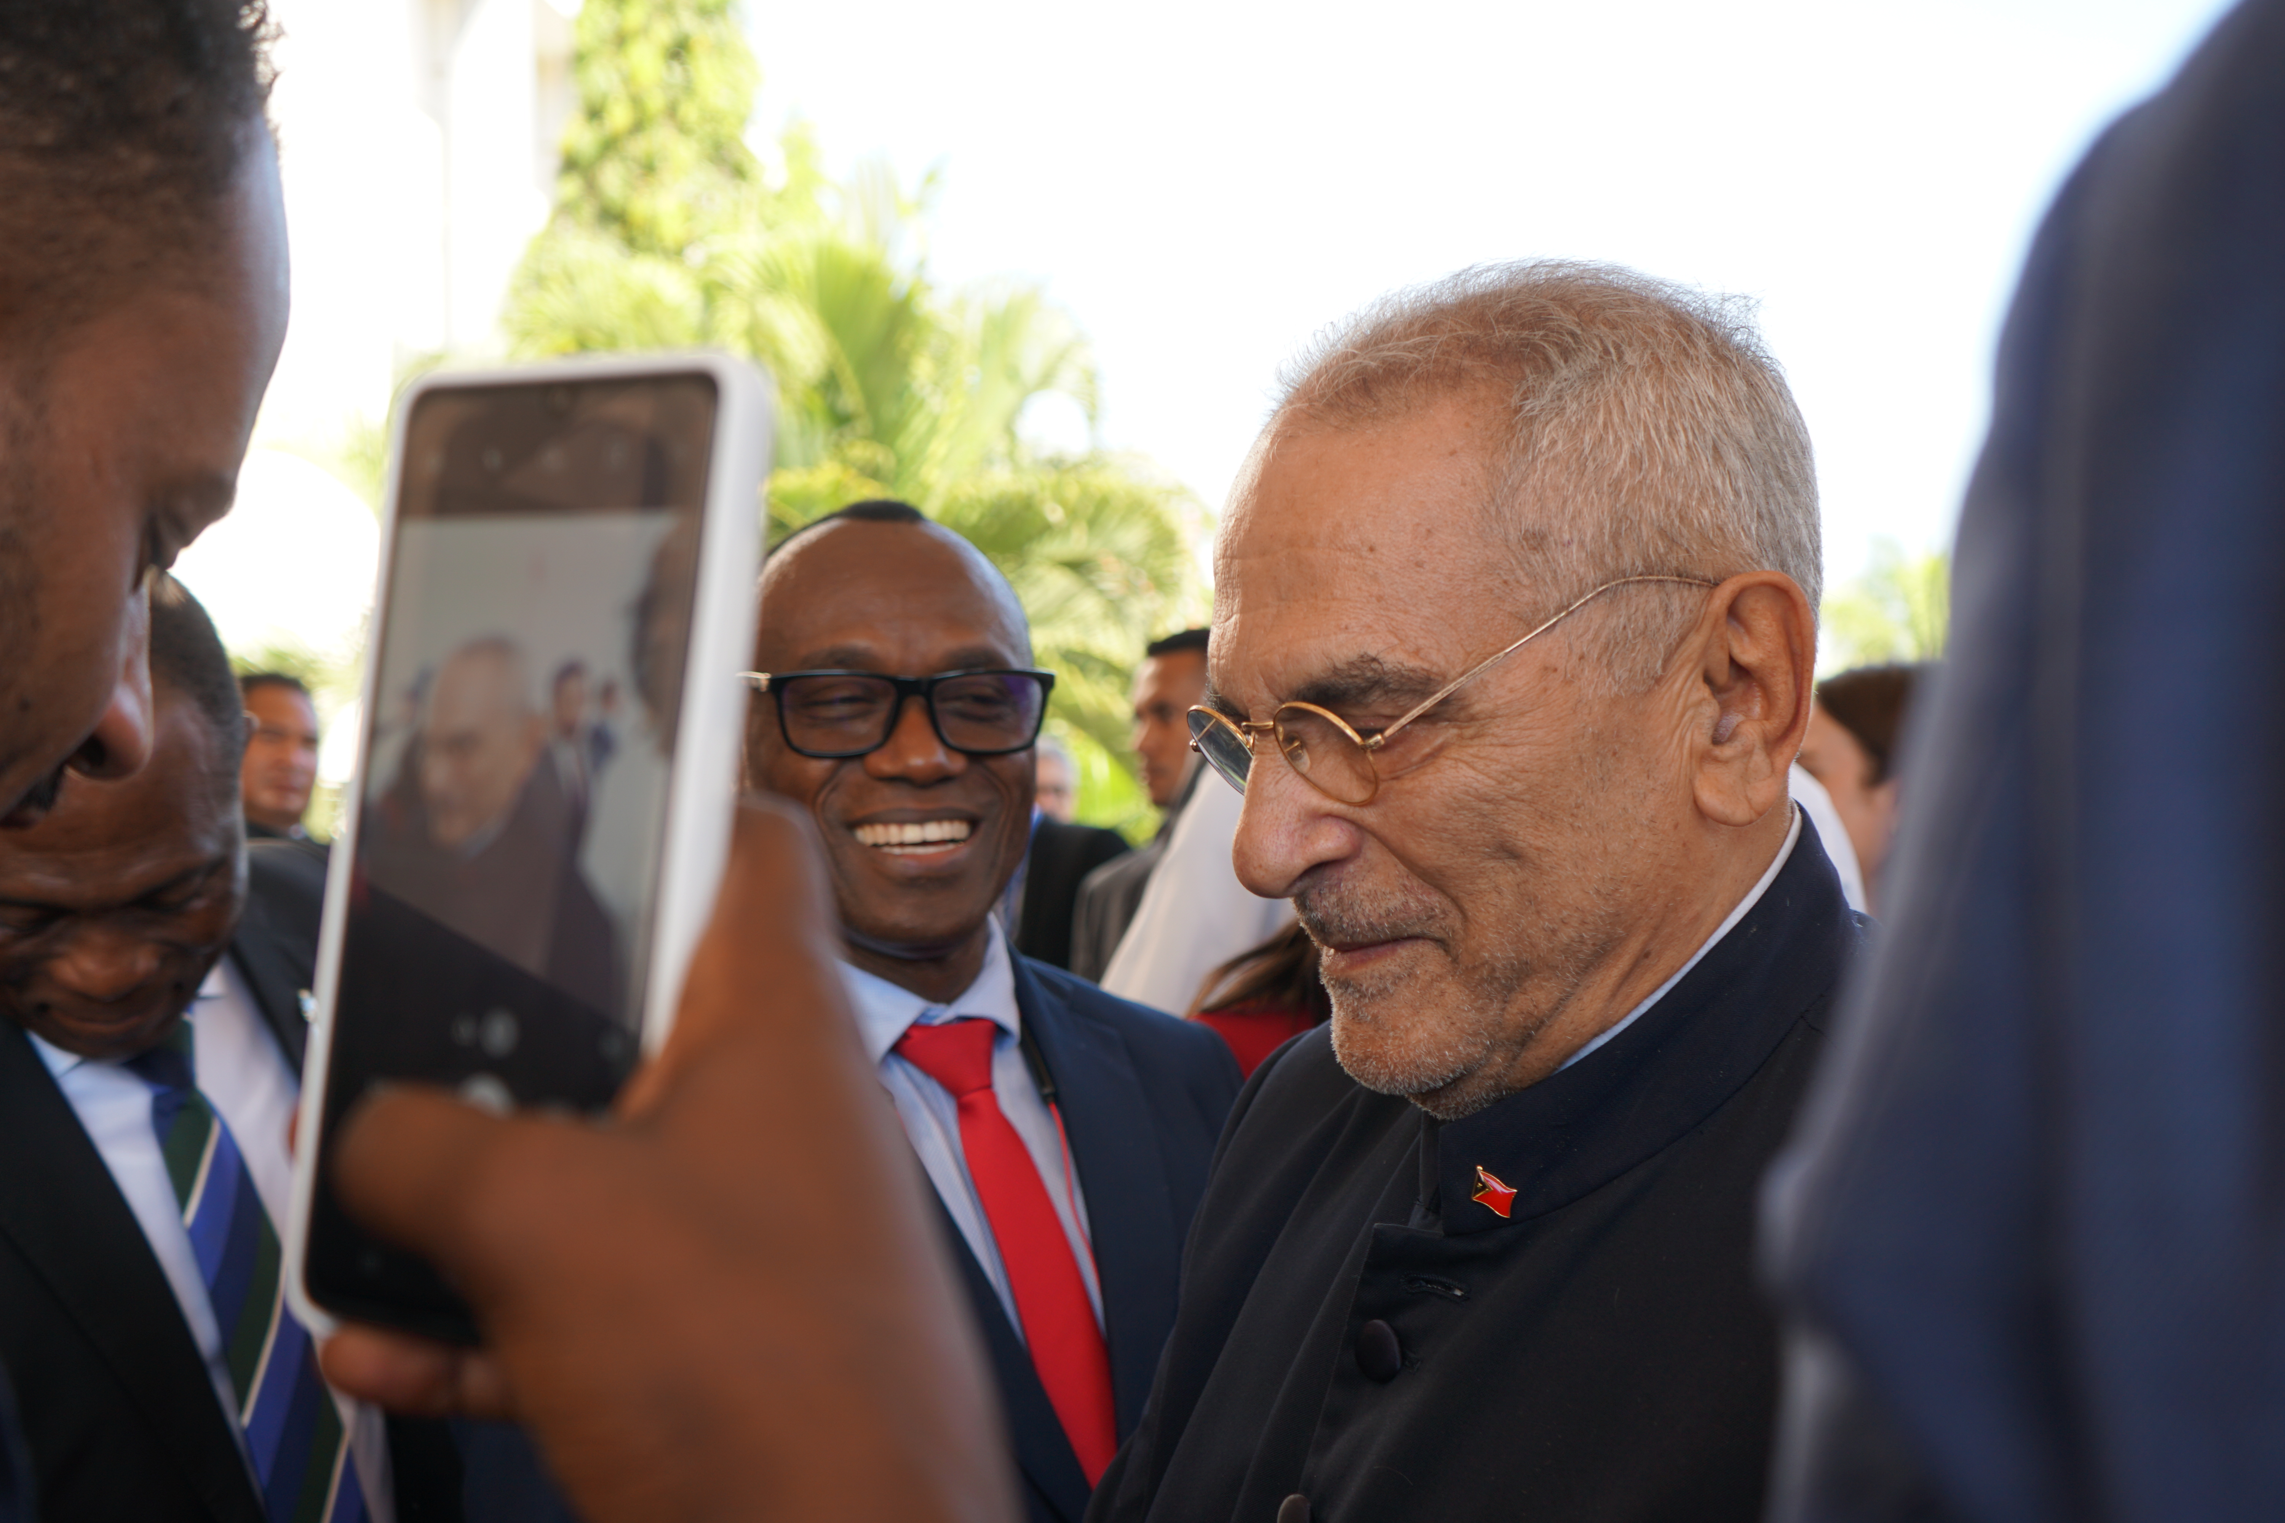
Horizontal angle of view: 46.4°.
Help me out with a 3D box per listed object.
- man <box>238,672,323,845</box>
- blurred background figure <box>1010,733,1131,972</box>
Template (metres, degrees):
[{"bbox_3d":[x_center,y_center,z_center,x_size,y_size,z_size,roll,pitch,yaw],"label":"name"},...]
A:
[{"bbox_3d":[-1.420,0.730,4.400,0.500,1.730,0.300,0,0,-36],"label":"man"},{"bbox_3d":[-0.220,0.790,5.700,0.500,1.710,0.300,0,0,7],"label":"blurred background figure"}]

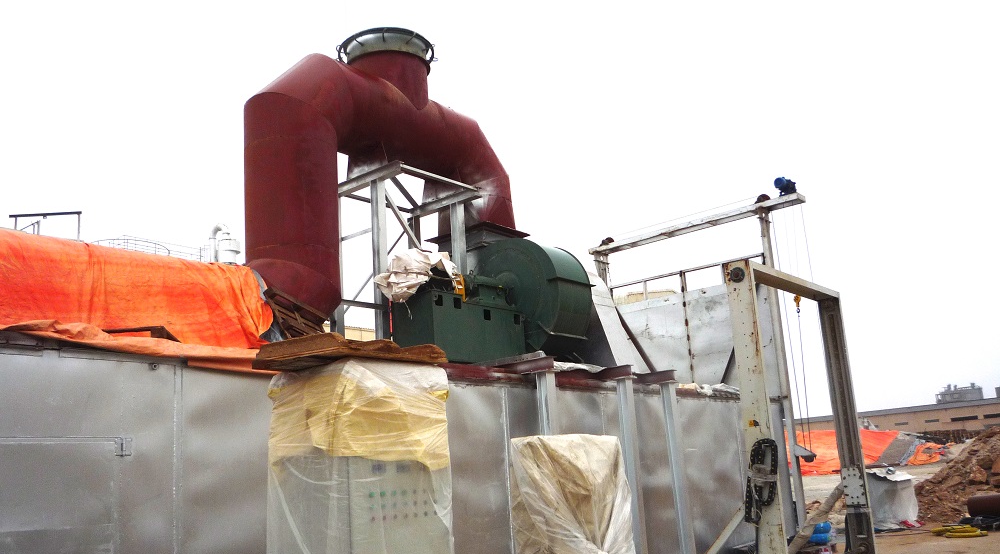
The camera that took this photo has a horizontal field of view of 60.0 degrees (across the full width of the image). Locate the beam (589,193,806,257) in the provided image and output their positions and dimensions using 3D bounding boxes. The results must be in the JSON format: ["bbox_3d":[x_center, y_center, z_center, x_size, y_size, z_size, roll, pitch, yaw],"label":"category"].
[{"bbox_3d":[3.452,-0.867,16.080,4.462,0.130,0.340,-15,-16,42],"label":"beam"}]

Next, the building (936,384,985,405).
[{"bbox_3d":[79.802,23.288,149.667,8.000,9.430,7.000,-10,-13,27],"label":"building"}]

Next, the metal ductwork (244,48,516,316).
[{"bbox_3d":[-1.227,-0.854,10.175,1.000,3.450,4.000,-13,-15,36],"label":"metal ductwork"}]

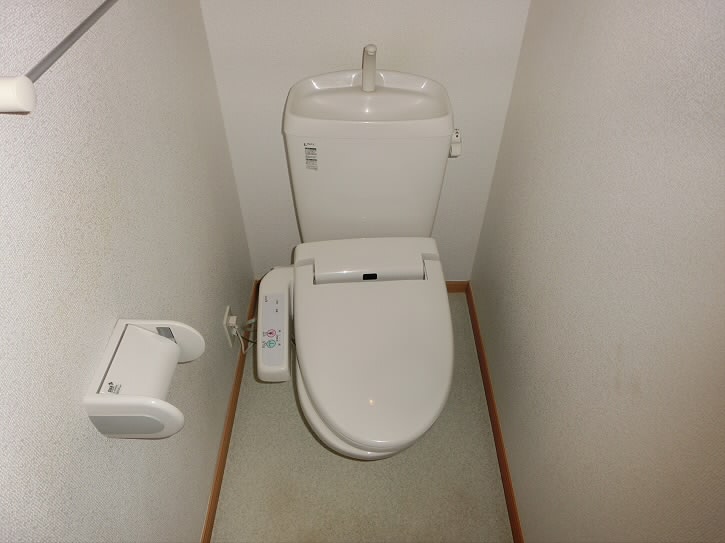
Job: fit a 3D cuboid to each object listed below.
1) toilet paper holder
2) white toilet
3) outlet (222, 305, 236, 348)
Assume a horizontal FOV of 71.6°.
[{"bbox_3d":[-0.323,0.163,0.774,0.122,0.097,0.153,0,44,0],"label":"toilet paper holder"},{"bbox_3d":[-0.002,0.025,1.248,0.490,0.950,0.805,0,44,0],"label":"white toilet"},{"bbox_3d":[-0.382,0.163,1.476,0.014,0.120,0.072,0,44,0],"label":"outlet"}]

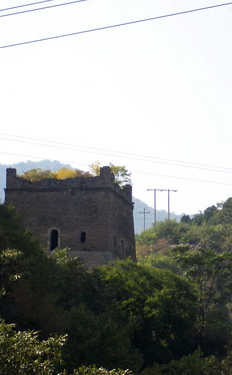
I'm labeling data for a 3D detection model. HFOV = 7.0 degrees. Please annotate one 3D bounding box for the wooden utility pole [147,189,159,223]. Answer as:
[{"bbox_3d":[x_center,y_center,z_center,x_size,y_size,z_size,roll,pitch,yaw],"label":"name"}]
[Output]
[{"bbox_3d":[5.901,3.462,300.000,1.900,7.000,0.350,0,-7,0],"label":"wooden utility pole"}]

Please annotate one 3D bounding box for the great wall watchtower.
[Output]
[{"bbox_3d":[-4.390,4.049,186.000,11.000,10.400,11.000,-1,-8,9],"label":"great wall watchtower"}]

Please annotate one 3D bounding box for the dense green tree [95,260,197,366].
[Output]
[{"bbox_3d":[2.244,9.583,145.000,7.600,7.800,7.400,0,-7,0],"label":"dense green tree"}]

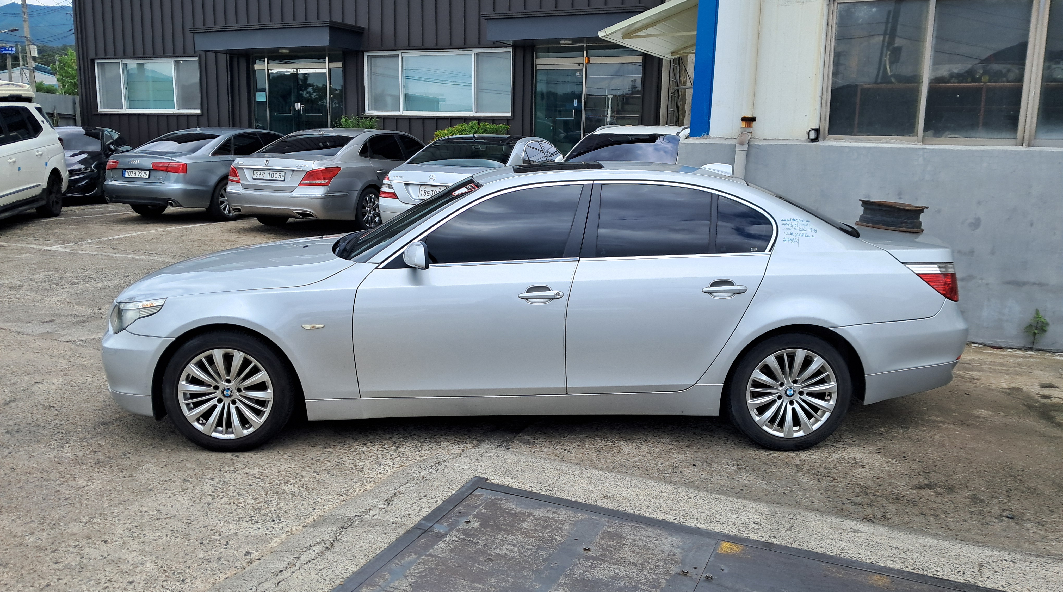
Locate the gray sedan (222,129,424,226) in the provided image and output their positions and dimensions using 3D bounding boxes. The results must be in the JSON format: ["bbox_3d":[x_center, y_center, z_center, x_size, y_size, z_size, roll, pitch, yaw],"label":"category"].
[{"bbox_3d":[-2.781,-2.025,13.909,1.900,1.495,5.160,5,12,20],"label":"gray sedan"}]

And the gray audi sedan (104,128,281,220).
[{"bbox_3d":[-5.251,-2.276,15.058,1.874,1.455,4.915,5,12,22],"label":"gray audi sedan"}]

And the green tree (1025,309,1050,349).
[{"bbox_3d":[3.909,0.257,6.408,0.199,0.314,0.190,6,12,25],"label":"green tree"}]

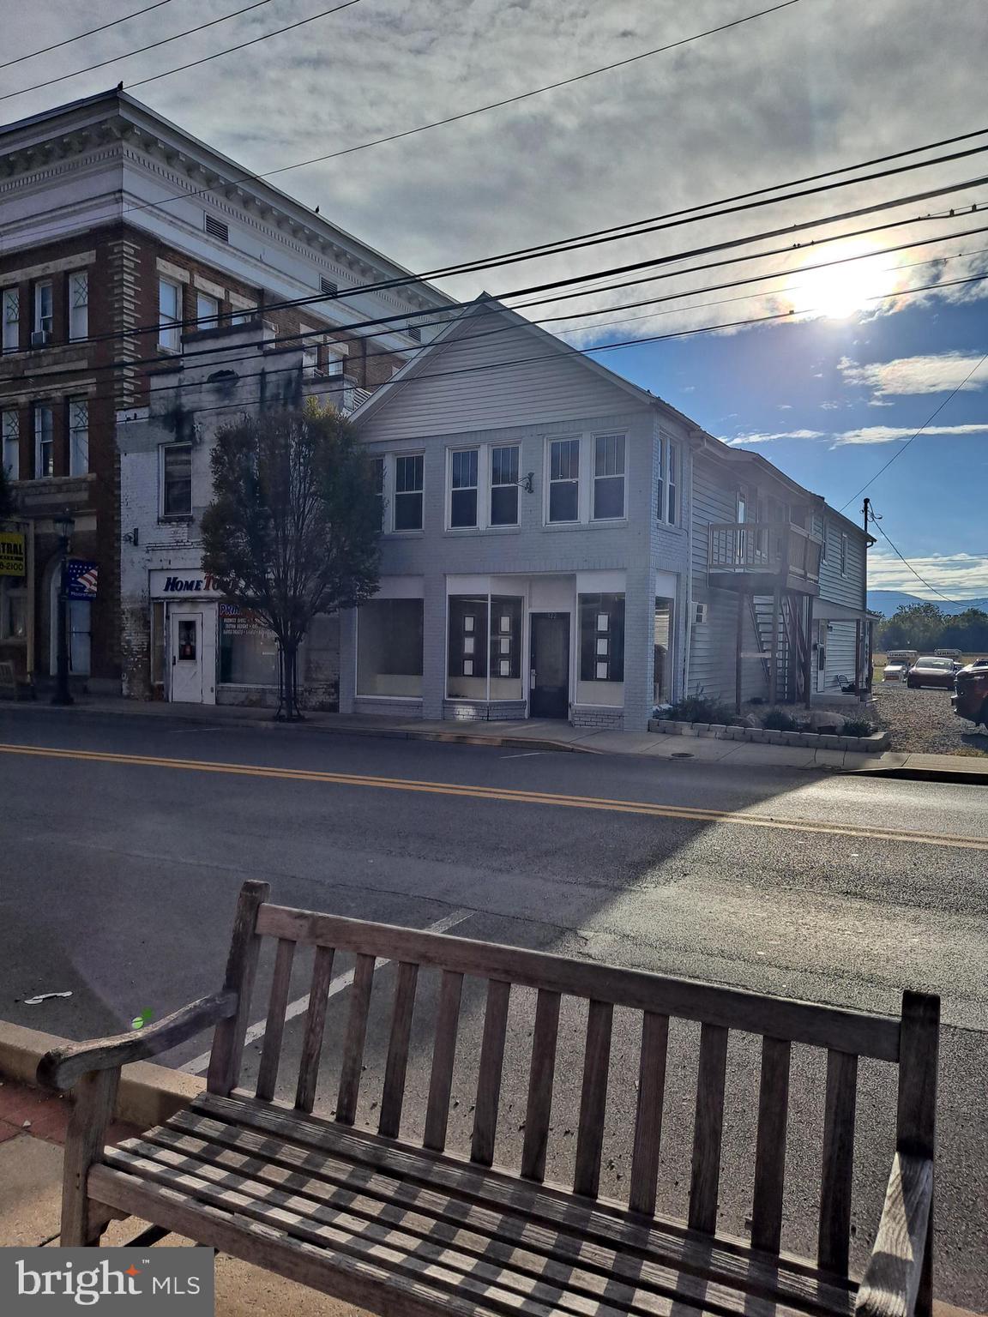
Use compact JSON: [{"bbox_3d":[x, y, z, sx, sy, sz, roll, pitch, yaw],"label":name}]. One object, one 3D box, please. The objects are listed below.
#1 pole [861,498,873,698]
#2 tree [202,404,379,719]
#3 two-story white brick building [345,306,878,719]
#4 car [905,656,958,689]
[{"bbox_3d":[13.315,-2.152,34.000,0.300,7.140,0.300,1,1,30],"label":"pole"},{"bbox_3d":[-3.877,-1.841,18.100,3.400,6.000,3.400,1,1,0],"label":"tree"},{"bbox_3d":[5.023,-2.852,26.390,7.400,8.050,20.550,1,1,30],"label":"two-story white brick building"},{"bbox_3d":[19.597,0.578,42.241,1.840,1.430,4.600,1,1,27],"label":"car"}]

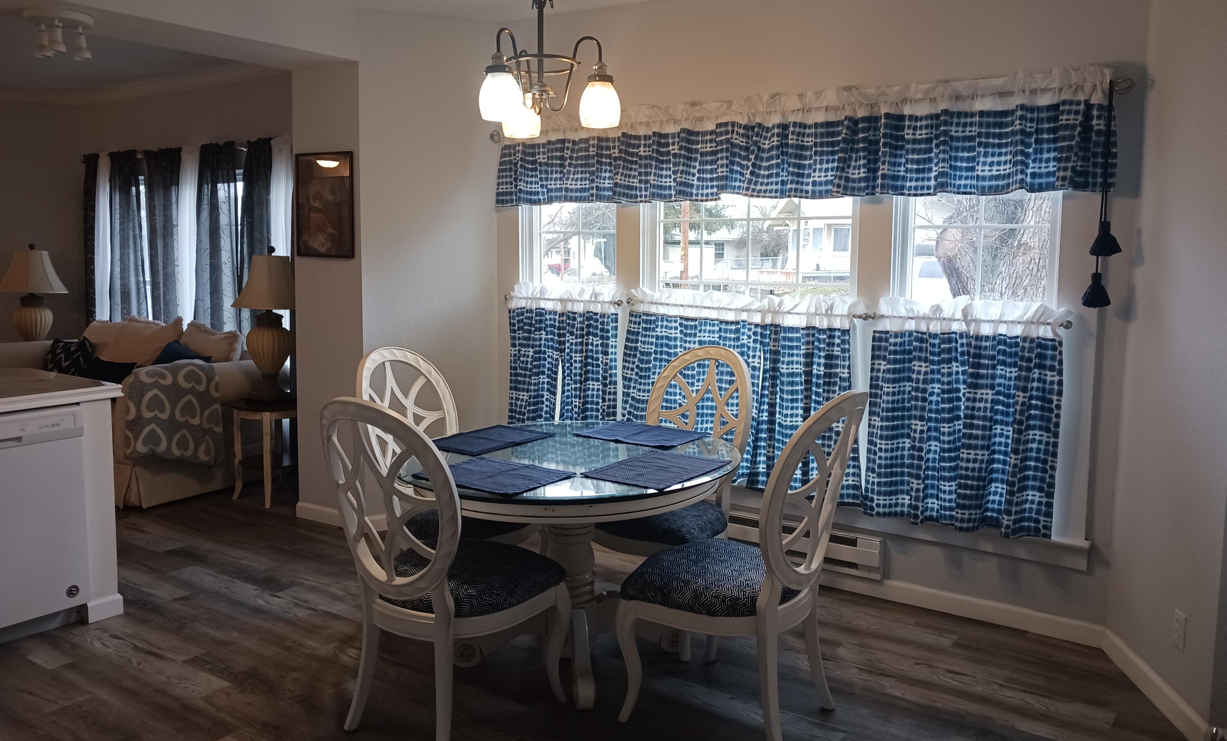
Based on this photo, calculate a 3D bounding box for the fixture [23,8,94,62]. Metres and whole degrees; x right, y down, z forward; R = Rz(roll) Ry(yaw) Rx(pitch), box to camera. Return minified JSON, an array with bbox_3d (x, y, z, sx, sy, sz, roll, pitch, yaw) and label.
[{"bbox_3d":[-2.926,-1.755,5.063,0.322,0.230,0.322,1,6,0],"label":"fixture"}]

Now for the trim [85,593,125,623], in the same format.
[{"bbox_3d":[-1.989,0.924,3.737,0.030,0.083,0.140,6,8,35],"label":"trim"}]

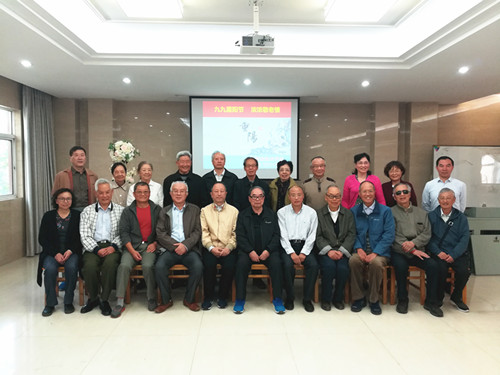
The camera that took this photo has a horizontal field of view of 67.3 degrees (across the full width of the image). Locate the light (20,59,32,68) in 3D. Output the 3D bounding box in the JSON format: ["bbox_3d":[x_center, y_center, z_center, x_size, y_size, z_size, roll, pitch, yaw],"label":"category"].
[{"bbox_3d":[-2.843,-1.587,4.777,0.140,0.050,0.140,0,2,0],"label":"light"}]

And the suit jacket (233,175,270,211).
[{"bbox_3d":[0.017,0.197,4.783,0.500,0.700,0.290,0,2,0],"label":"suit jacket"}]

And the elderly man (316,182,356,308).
[{"bbox_3d":[0.981,0.629,4.260,0.460,1.300,0.700,0,3,4],"label":"elderly man"}]

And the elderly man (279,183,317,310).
[{"bbox_3d":[0.544,0.626,4.232,0.470,1.275,0.720,1,2,3],"label":"elderly man"}]

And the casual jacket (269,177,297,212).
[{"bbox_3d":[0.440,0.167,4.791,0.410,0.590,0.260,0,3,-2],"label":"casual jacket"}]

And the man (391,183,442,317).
[{"bbox_3d":[1.794,0.616,4.130,0.550,1.321,0.720,1,2,12],"label":"man"}]

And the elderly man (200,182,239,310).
[{"bbox_3d":[-0.356,0.615,4.243,0.460,1.320,0.700,0,3,-4],"label":"elderly man"}]

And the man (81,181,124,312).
[{"bbox_3d":[-1.611,0.605,4.129,0.500,1.340,0.740,0,3,-14],"label":"man"}]

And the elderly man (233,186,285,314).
[{"bbox_3d":[0.095,0.634,4.189,0.520,1.290,0.740,0,3,-2],"label":"elderly man"}]

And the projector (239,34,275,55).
[{"bbox_3d":[0.071,-1.387,3.665,0.320,0.105,0.250,0,3,-2],"label":"projector"}]

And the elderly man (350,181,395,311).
[{"bbox_3d":[1.333,0.605,4.126,0.520,1.335,0.720,1,2,17],"label":"elderly man"}]

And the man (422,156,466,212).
[{"bbox_3d":[2.504,0.429,4.835,0.520,1.660,0.320,1,3,12],"label":"man"}]

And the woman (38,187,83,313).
[{"bbox_3d":[-2.035,0.636,4.058,0.480,1.232,0.700,0,2,-16],"label":"woman"}]

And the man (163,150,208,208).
[{"bbox_3d":[-0.847,0.385,4.783,0.520,1.696,0.320,0,2,-8],"label":"man"}]

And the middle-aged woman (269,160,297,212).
[{"bbox_3d":[0.423,0.449,4.786,0.460,1.585,0.300,0,2,2],"label":"middle-aged woman"}]

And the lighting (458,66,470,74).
[{"bbox_3d":[2.832,-1.555,4.957,0.140,0.050,0.140,0,2,0],"label":"lighting"}]

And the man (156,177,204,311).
[{"bbox_3d":[-0.786,0.597,4.175,0.550,1.319,0.720,0,2,-9],"label":"man"}]

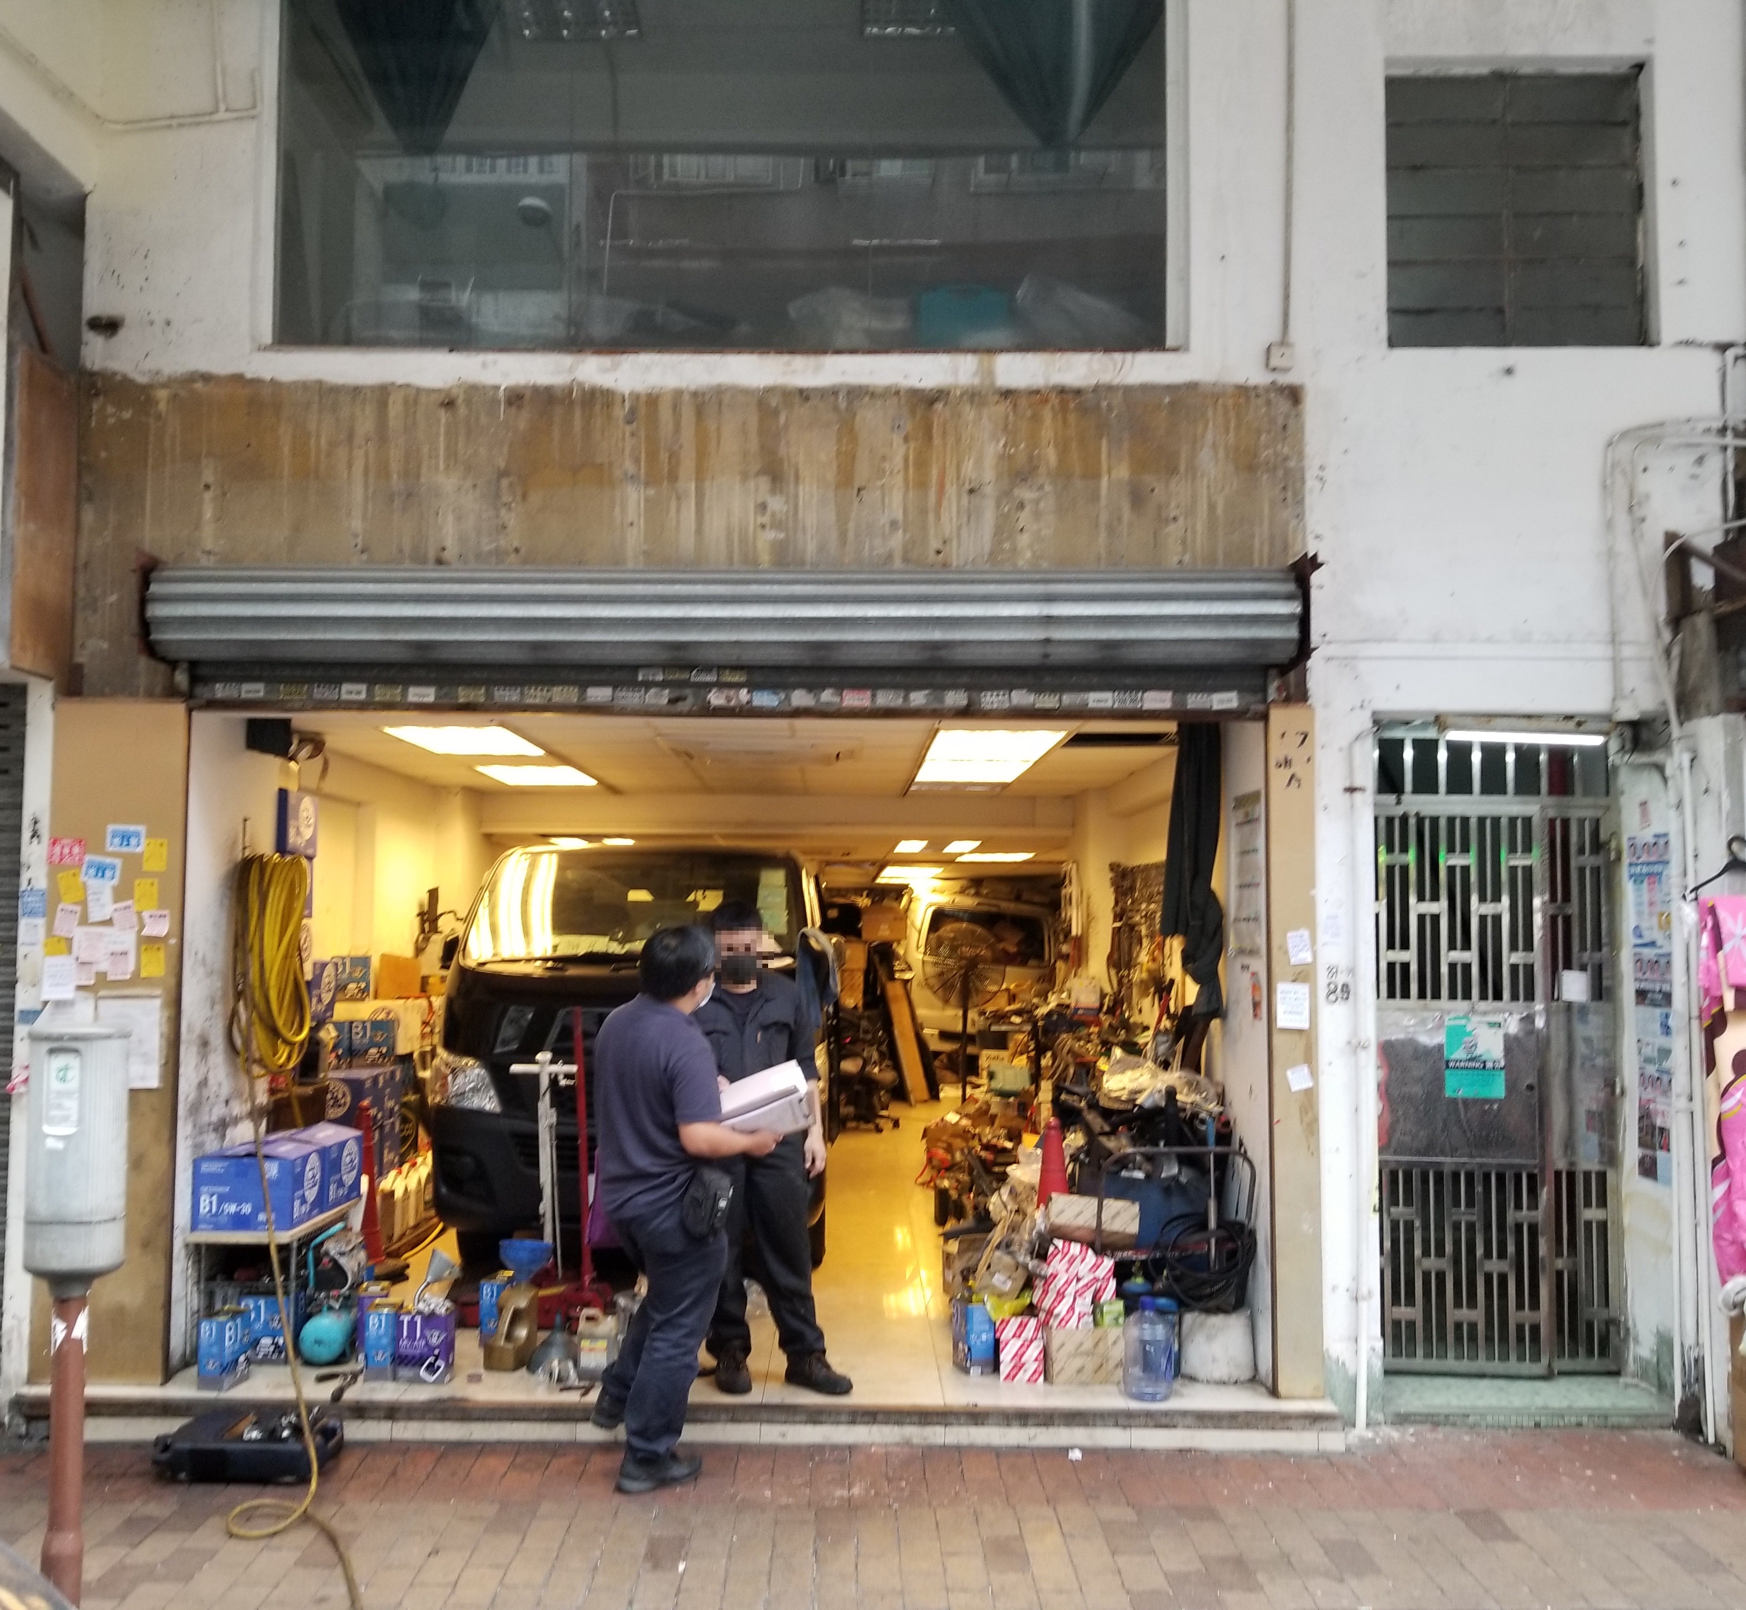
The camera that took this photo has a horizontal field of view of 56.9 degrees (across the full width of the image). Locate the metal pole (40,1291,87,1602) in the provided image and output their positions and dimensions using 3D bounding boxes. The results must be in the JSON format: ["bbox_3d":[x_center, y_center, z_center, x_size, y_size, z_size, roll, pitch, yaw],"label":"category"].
[{"bbox_3d":[-1.991,1.623,3.970,0.082,0.840,0.082,0,-4,2],"label":"metal pole"}]

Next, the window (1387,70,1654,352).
[{"bbox_3d":[2.250,-2.087,5.696,0.928,1.033,0.070,0,-3,0],"label":"window"}]

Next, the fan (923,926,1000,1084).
[{"bbox_3d":[0.618,1.529,10.925,0.569,1.474,0.460,0,-3,0],"label":"fan"}]

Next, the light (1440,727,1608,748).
[{"bbox_3d":[2.214,-0.228,5.480,0.590,0.055,0.060,0,-4,2],"label":"light"}]

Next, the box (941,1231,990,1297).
[{"bbox_3d":[0.410,1.950,6.849,0.270,0.240,0.300,0,-4,2],"label":"box"}]

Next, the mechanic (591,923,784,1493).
[{"bbox_3d":[-0.606,1.233,5.060,0.500,1.700,0.480,3,-5,-30],"label":"mechanic"}]

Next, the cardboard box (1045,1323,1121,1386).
[{"bbox_3d":[0.722,1.859,5.526,0.225,0.186,0.220,0,-3,0],"label":"cardboard box"}]

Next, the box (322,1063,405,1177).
[{"bbox_3d":[-2.764,1.677,8.527,0.370,0.520,0.680,0,-4,-1],"label":"box"}]

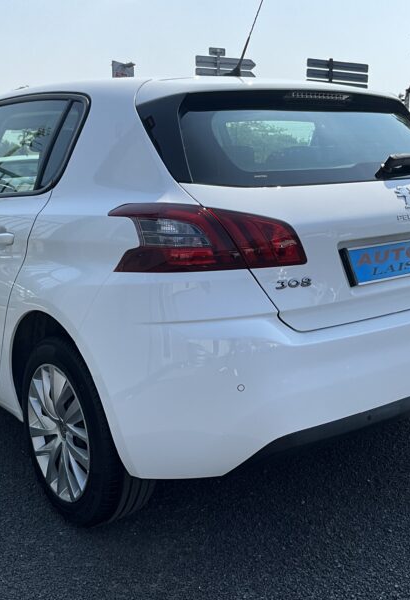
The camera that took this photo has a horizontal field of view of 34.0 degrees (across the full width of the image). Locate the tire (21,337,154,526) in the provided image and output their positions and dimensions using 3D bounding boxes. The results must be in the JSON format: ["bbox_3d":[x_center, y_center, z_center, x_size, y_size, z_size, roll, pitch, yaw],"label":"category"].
[{"bbox_3d":[-0.391,0.402,2.149,0.210,0.632,0.632,-10,15,-36],"label":"tire"}]

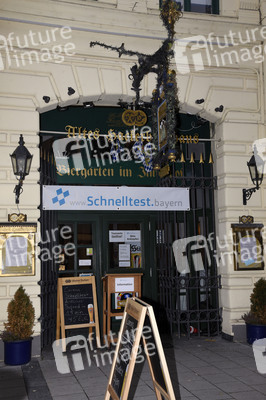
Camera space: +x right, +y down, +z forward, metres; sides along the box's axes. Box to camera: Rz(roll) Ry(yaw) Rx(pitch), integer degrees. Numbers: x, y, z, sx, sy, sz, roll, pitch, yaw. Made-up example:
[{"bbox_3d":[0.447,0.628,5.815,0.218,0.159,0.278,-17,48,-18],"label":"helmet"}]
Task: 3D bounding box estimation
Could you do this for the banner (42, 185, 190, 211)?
[{"bbox_3d":[-0.206,-0.027,6.842,2.450,0.395,0.020,0,-5,-16],"label":"banner"}]

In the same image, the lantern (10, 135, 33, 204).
[{"bbox_3d":[-1.548,-0.403,5.868,0.320,0.905,0.530,0,-5,-16],"label":"lantern"}]

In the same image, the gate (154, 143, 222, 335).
[{"bbox_3d":[0.983,0.779,7.776,0.900,3.280,0.850,1,-7,-14],"label":"gate"}]

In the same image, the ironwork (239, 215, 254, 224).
[{"bbox_3d":[1.884,0.324,7.003,0.265,0.135,0.050,0,-5,-16],"label":"ironwork"}]

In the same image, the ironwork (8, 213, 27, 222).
[{"bbox_3d":[-1.635,0.252,5.981,0.255,0.133,0.050,0,-5,-16],"label":"ironwork"}]

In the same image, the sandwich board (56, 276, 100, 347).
[{"bbox_3d":[-0.898,1.817,6.856,0.600,1.110,0.480,2,-7,-28],"label":"sandwich board"}]

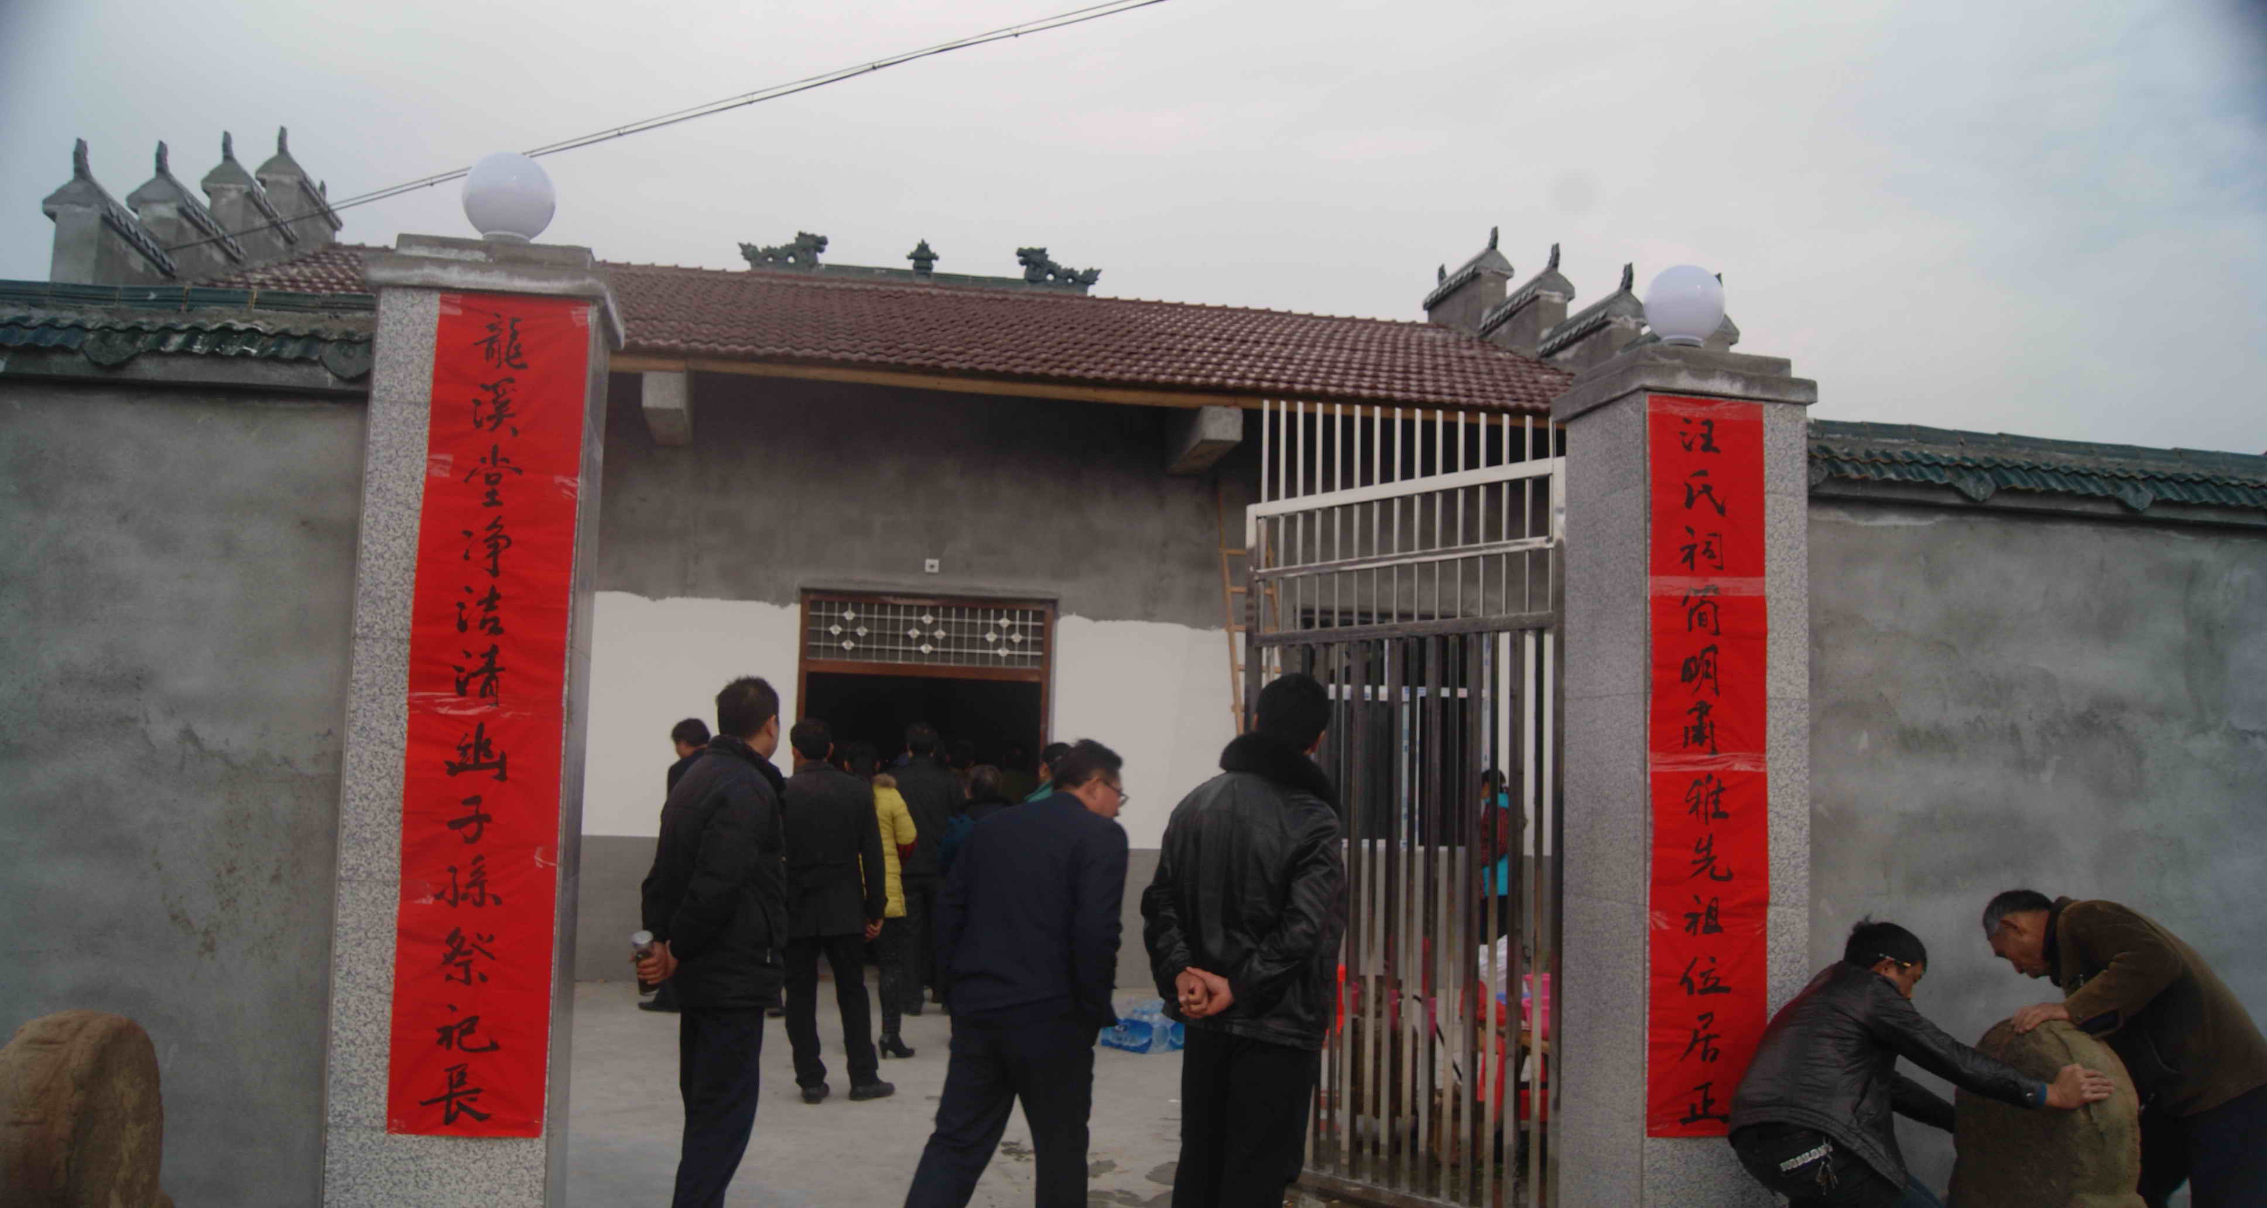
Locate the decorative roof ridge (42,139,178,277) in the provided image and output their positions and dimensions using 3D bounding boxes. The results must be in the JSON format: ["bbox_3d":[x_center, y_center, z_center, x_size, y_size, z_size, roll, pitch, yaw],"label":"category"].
[{"bbox_3d":[-5.575,-2.150,9.332,0.340,0.440,1.100,2,-5,-10],"label":"decorative roof ridge"}]

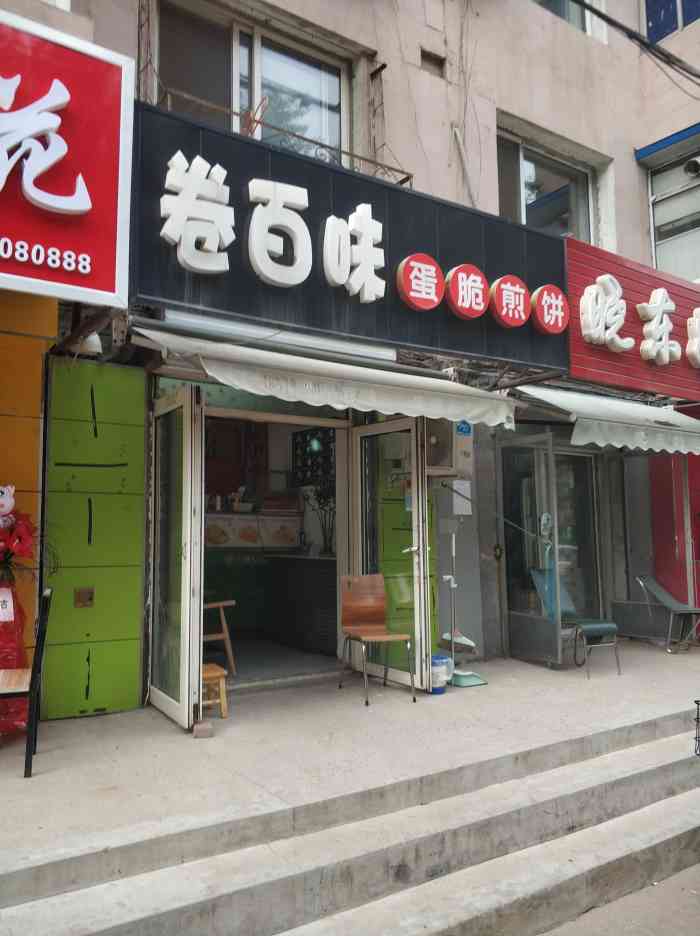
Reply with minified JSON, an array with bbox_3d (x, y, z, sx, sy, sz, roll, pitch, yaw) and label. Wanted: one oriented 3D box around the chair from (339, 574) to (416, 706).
[{"bbox_3d":[0.183,1.212,5.264,0.390,0.830,0.580,1,-6,-16],"label":"chair"}]

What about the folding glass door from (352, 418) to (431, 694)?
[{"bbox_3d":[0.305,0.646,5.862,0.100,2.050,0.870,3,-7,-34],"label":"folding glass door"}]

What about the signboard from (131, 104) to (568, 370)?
[{"bbox_3d":[0.320,-1.605,5.639,3.980,1.270,0.200,3,-7,-32],"label":"signboard"}]

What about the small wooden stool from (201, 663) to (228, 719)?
[{"bbox_3d":[-0.943,1.436,4.649,0.260,0.280,0.280,3,-7,-34],"label":"small wooden stool"}]

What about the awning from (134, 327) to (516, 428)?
[{"bbox_3d":[-0.081,-0.703,5.615,3.060,0.640,0.860,3,-7,-34],"label":"awning"}]

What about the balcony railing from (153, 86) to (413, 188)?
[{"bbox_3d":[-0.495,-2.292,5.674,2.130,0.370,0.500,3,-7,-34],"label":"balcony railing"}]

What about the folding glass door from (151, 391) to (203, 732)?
[{"bbox_3d":[-1.122,0.539,4.709,0.100,2.040,0.840,3,-7,-31],"label":"folding glass door"}]

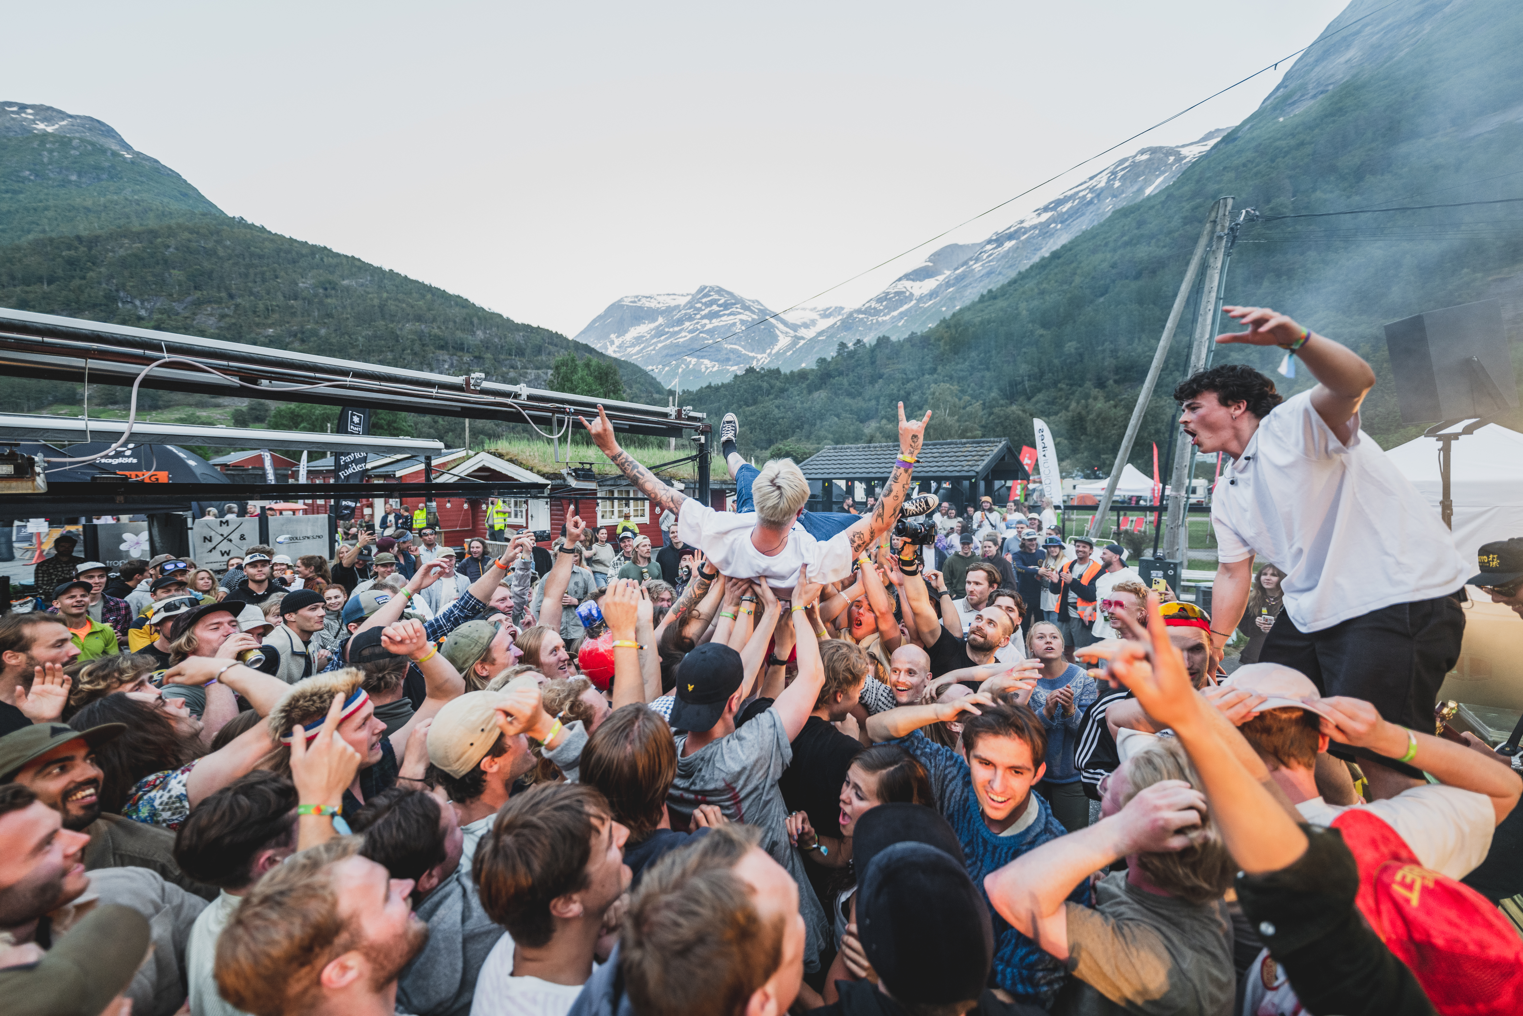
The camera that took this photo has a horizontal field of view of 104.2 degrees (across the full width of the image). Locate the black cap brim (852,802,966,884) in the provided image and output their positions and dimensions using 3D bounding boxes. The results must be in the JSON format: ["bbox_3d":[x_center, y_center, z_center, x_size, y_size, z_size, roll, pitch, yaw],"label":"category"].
[{"bbox_3d":[0.237,0.535,0.940,0.185,0.120,0.190,0,25,0],"label":"black cap brim"}]

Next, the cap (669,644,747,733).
[{"bbox_3d":[-0.151,0.493,1.620,0.180,0.150,0.250,13,31,9],"label":"cap"}]

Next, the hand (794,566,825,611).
[{"bbox_3d":[0.150,0.250,1.870,0.100,0.150,0.090,2,-7,32],"label":"hand"}]

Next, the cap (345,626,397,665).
[{"bbox_3d":[-1.259,0.449,1.950,0.180,0.130,0.260,-2,6,-14],"label":"cap"}]

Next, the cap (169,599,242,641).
[{"bbox_3d":[-2.361,0.478,2.520,0.265,0.130,0.180,-25,0,-5],"label":"cap"}]

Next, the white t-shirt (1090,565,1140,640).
[{"bbox_3d":[3.417,0.910,5.700,0.310,0.700,0.460,0,0,-23],"label":"white t-shirt"}]

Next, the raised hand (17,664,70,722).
[{"bbox_3d":[-2.131,0.550,1.760,0.070,0.160,0.110,11,8,39],"label":"raised hand"}]

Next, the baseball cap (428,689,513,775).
[{"bbox_3d":[-0.672,0.526,1.420,0.250,0.140,0.180,-35,10,-24],"label":"baseball cap"}]

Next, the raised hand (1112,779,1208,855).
[{"bbox_3d":[0.676,0.523,1.000,0.150,0.085,0.105,-16,51,-24],"label":"raised hand"}]

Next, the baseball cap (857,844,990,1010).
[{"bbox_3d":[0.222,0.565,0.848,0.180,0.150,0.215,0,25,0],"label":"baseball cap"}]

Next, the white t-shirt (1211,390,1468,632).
[{"bbox_3d":[1.667,0.005,1.720,0.360,0.670,0.520,-29,-7,-12],"label":"white t-shirt"}]

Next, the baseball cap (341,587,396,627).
[{"bbox_3d":[-1.577,0.406,2.420,0.260,0.140,0.180,-12,0,6],"label":"baseball cap"}]

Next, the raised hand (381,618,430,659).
[{"bbox_3d":[-0.902,0.333,1.500,0.100,0.100,0.085,-4,-6,-21],"label":"raised hand"}]

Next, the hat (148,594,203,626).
[{"bbox_3d":[-3.376,0.591,3.420,0.275,0.130,0.250,-8,6,16],"label":"hat"}]

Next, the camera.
[{"bbox_3d":[0.608,0.098,2.330,0.180,0.115,0.140,-1,3,-22],"label":"camera"}]

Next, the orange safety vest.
[{"bbox_3d":[3.227,0.825,5.950,0.460,0.660,0.300,0,0,38],"label":"orange safety vest"}]

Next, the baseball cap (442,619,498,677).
[{"bbox_3d":[-0.938,0.447,1.880,0.145,0.220,0.180,39,-3,-9],"label":"baseball cap"}]

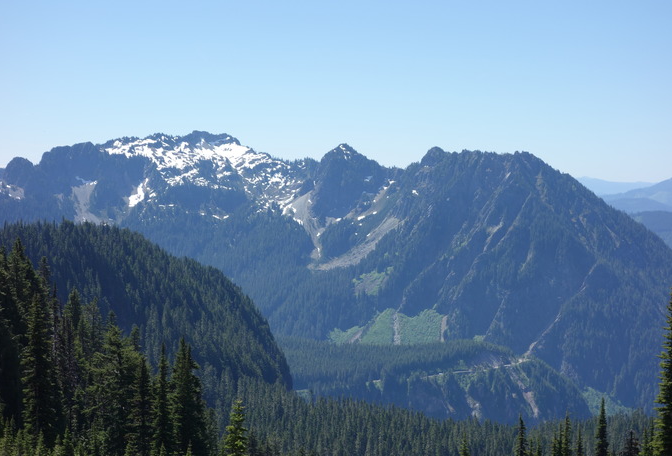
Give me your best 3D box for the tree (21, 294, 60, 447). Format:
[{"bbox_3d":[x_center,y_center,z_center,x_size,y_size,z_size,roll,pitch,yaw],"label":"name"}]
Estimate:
[{"bbox_3d":[-31.528,15.150,150.000,4.300,16.500,4.300,0,1,0],"label":"tree"}]

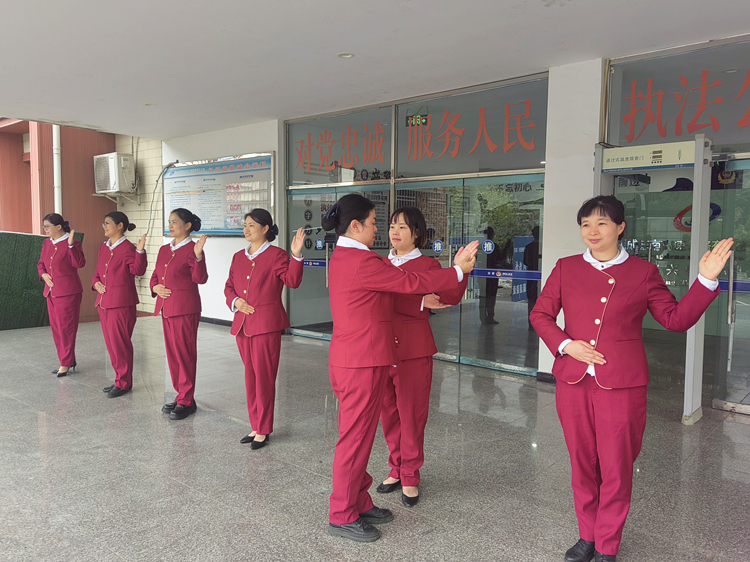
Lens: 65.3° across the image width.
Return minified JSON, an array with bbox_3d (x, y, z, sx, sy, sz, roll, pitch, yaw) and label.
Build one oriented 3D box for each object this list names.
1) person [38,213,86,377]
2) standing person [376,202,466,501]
[{"bbox_3d":[-3.249,0.140,6.033,0.590,1.630,0.380,2,4,26],"label":"person"},{"bbox_3d":[0.204,0.394,3.093,0.640,1.580,0.430,3,4,28],"label":"standing person"}]

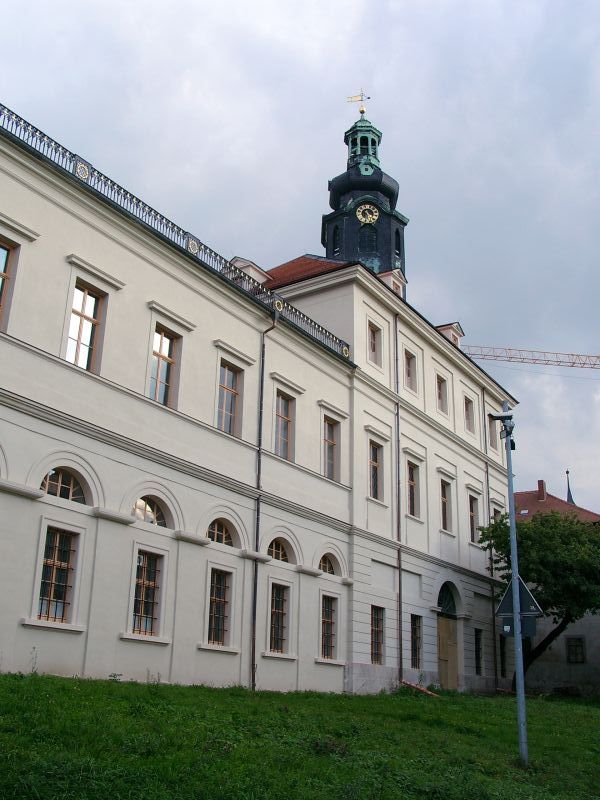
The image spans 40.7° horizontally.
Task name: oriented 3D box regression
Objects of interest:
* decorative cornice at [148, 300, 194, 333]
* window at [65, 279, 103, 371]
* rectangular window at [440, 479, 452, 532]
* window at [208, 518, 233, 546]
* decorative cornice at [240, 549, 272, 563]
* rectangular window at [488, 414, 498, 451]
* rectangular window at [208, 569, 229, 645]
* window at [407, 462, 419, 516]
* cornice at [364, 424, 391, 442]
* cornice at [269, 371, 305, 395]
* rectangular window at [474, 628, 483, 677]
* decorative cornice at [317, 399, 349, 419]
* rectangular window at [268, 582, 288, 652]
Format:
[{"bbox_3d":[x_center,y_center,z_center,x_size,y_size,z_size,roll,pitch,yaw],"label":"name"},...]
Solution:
[{"bbox_3d":[-4.172,-2.685,26.163,0.333,0.221,2.096,-13,-26,32],"label":"decorative cornice"},{"bbox_3d":[-6.605,-2.169,24.588,0.324,2.772,1.278,-13,-26,33],"label":"window"},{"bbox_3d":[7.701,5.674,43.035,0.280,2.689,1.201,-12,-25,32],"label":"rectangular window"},{"bbox_3d":[-2.773,4.538,27.769,0.220,0.906,1.813,-12,-25,32],"label":"window"},{"bbox_3d":[-1.542,5.607,28.799,0.297,0.225,1.492,-13,-26,33],"label":"decorative cornice"},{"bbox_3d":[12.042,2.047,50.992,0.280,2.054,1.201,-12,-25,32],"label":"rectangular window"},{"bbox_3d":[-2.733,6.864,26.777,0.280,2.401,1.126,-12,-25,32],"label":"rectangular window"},{"bbox_3d":[5.539,4.377,39.174,0.220,2.713,1.205,-13,-26,32],"label":"window"},{"bbox_3d":[3.664,1.636,37.679,0.261,0.207,2.052,-13,-26,33],"label":"cornice"},{"bbox_3d":[-0.473,-0.595,32.622,0.270,0.225,2.133,-13,-26,33],"label":"cornice"},{"bbox_3d":[9.353,13.177,42.202,0.220,2.411,0.958,-13,-26,32],"label":"rectangular window"},{"bbox_3d":[1.482,0.496,35.219,0.266,0.216,2.151,-13,-26,33],"label":"decorative cornice"},{"bbox_3d":[-0.682,7.667,28.275,0.220,2.386,1.054,-13,-26,32],"label":"rectangular window"}]

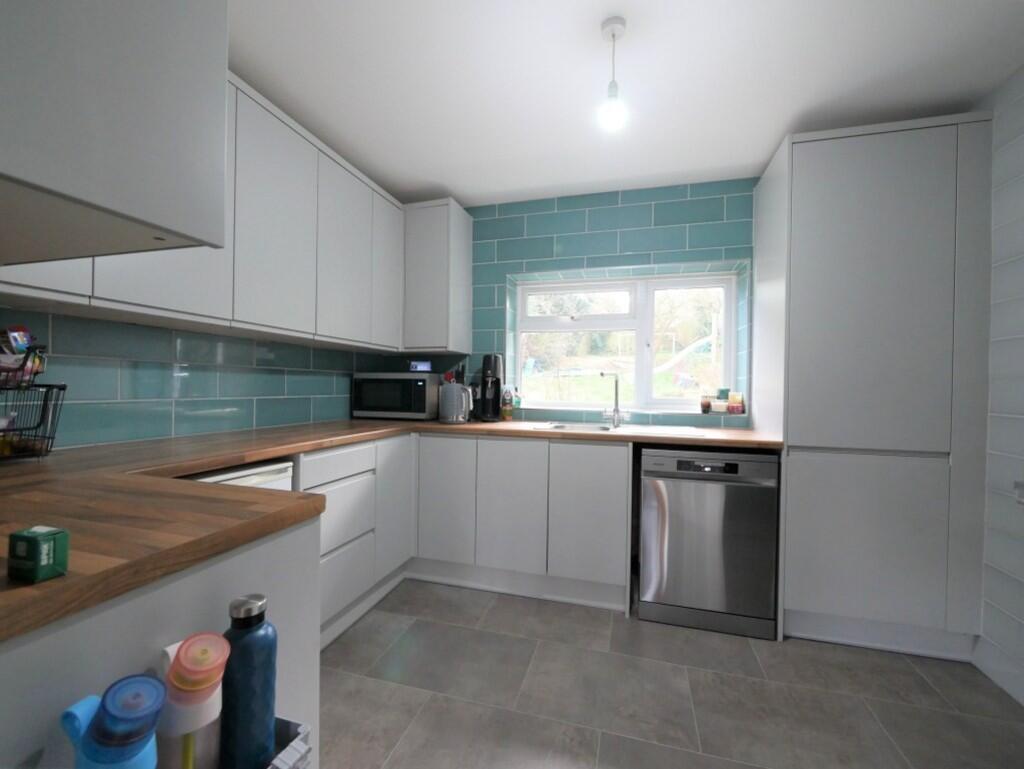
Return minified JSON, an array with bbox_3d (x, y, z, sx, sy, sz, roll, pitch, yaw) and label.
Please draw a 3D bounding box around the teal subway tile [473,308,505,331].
[{"bbox_3d":[-0.164,-0.449,2.831,0.258,0.148,0.010,1,1,15],"label":"teal subway tile"}]

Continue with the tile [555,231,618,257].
[{"bbox_3d":[0.481,-0.895,2.665,0.400,0.150,0.010,1,0,15],"label":"tile"}]

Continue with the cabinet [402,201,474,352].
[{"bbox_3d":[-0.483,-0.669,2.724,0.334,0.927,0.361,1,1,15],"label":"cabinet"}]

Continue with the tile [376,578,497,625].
[{"bbox_3d":[-0.408,1.159,2.224,0.588,0.010,0.377,1,1,15],"label":"tile"}]

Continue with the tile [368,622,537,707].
[{"bbox_3d":[-0.226,1.159,1.753,0.608,0.010,0.414,1,0,15],"label":"tile"}]

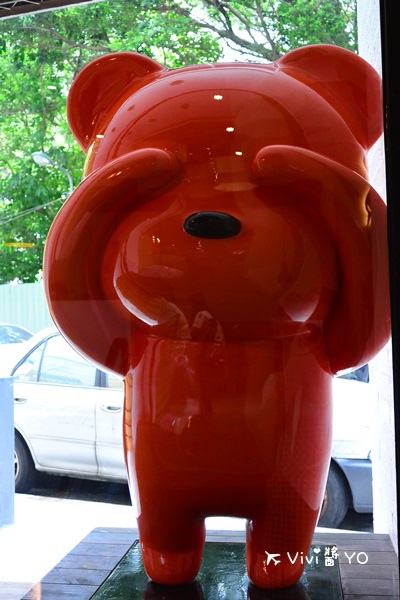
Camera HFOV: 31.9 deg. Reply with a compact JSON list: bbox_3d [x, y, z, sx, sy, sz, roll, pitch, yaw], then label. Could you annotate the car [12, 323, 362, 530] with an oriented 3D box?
[{"bbox_3d":[-0.174,0.842,5.708,4.380,1.410,1.690,-1,1,27],"label":"car"}]

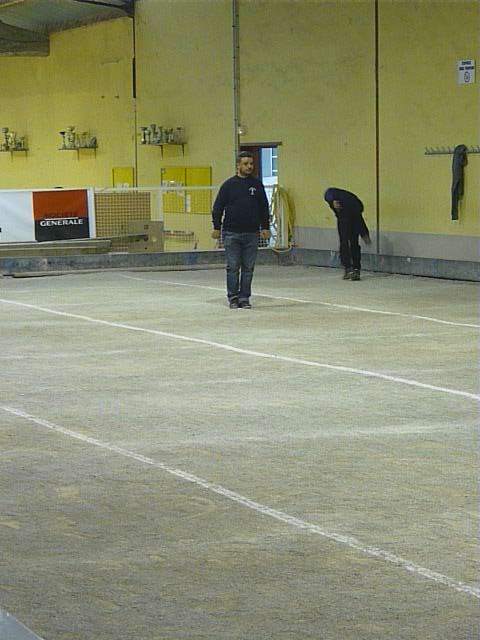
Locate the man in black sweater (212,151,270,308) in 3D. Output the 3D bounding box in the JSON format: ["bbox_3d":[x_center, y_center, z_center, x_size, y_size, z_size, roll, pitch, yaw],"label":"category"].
[{"bbox_3d":[0.017,-1.037,21.030,0.640,1.760,0.400,-1,5,-7],"label":"man in black sweater"}]

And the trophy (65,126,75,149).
[{"bbox_3d":[-3.640,-3.900,39.500,0.200,0.460,0.210,-3,5,-24],"label":"trophy"}]

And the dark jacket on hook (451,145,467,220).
[{"bbox_3d":[2.980,-1.870,25.170,0.160,1.040,0.280,-3,5,-24],"label":"dark jacket on hook"}]

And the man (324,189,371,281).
[{"bbox_3d":[1.500,-1.200,25.860,0.560,1.290,0.720,4,6,43],"label":"man"}]

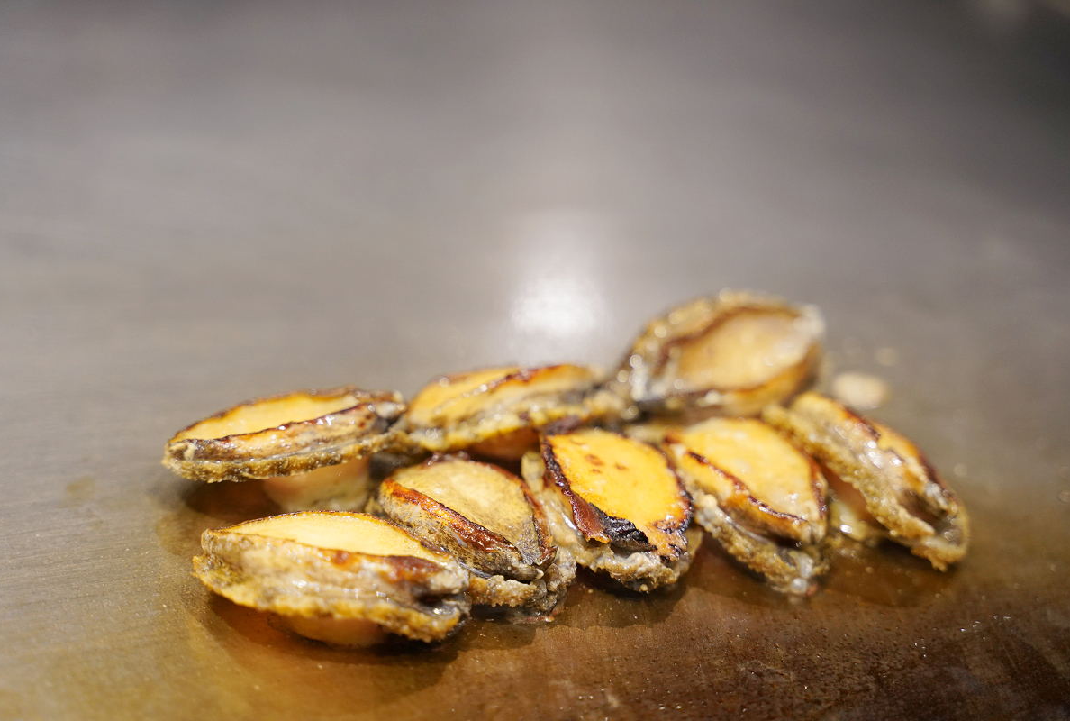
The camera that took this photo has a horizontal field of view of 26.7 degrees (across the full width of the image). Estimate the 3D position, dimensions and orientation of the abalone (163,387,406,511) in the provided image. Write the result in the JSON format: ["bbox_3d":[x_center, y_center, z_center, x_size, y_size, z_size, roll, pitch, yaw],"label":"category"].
[{"bbox_3d":[-0.072,0.027,0.648,0.070,0.027,0.045,-10,25,-12],"label":"abalone"}]

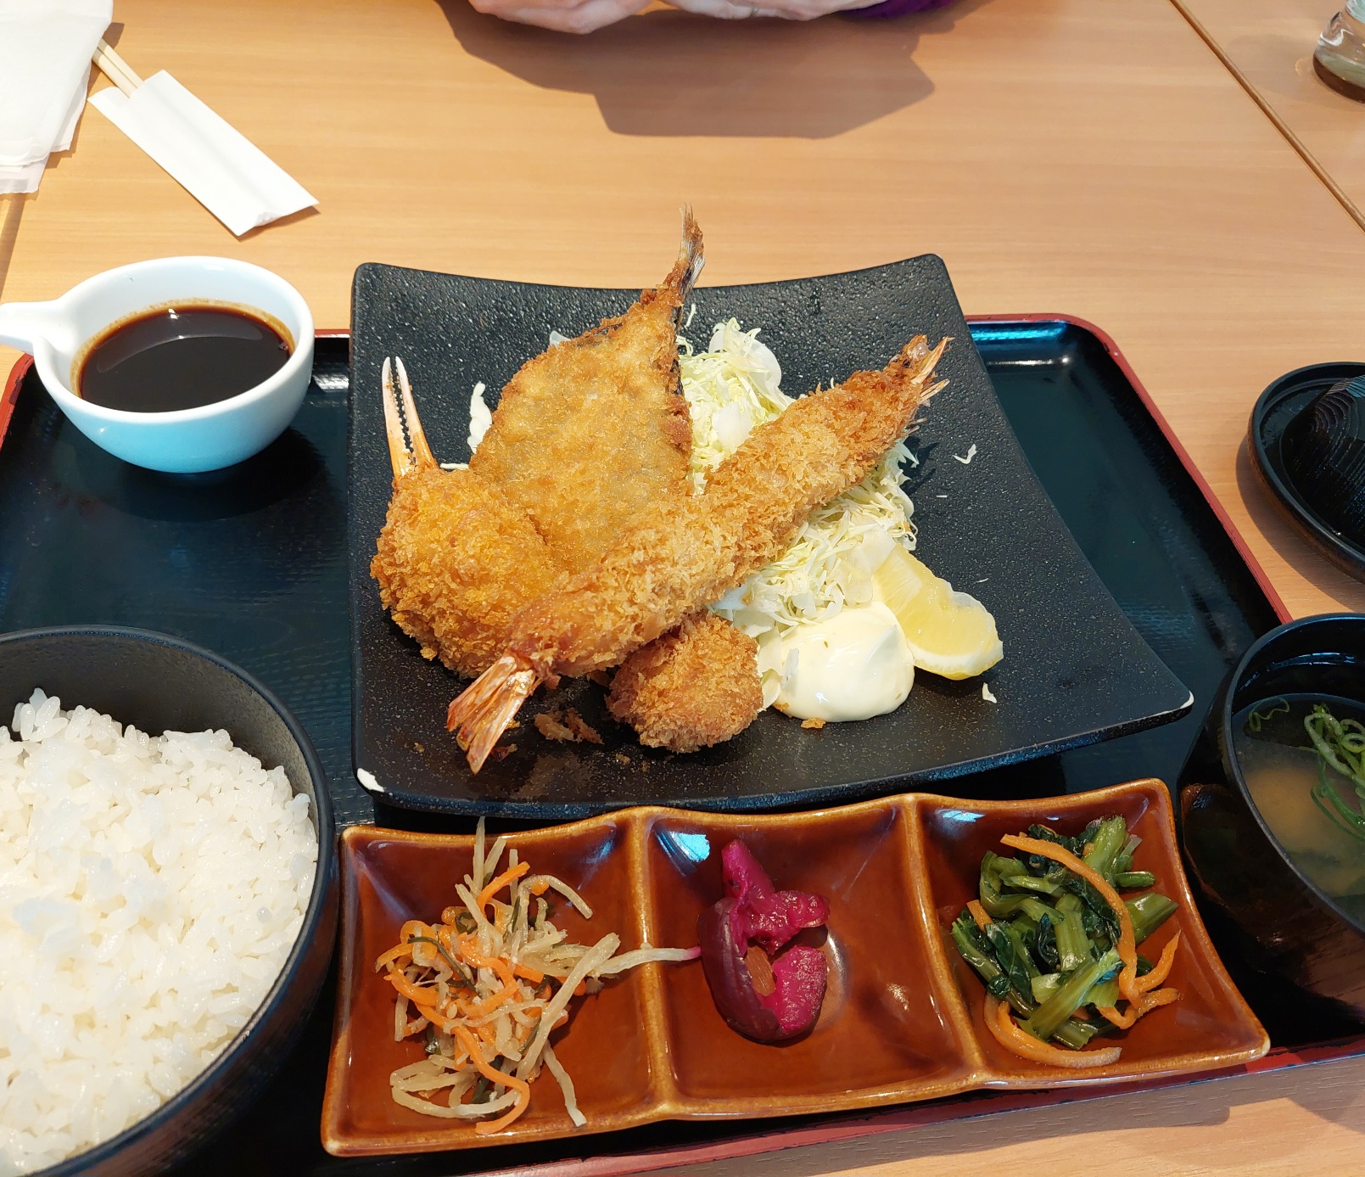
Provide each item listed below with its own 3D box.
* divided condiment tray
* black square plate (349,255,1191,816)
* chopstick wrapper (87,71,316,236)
[{"bbox_3d":[0.027,0.091,0.268,0.216,0.029,0.073,-1,52,-8],"label":"divided condiment tray"},{"bbox_3d":[0.010,-0.031,0.356,0.229,0.037,0.217,-5,52,-11],"label":"black square plate"},{"bbox_3d":[-0.214,-0.192,0.484,0.133,0.007,0.040,39,57,22],"label":"chopstick wrapper"}]

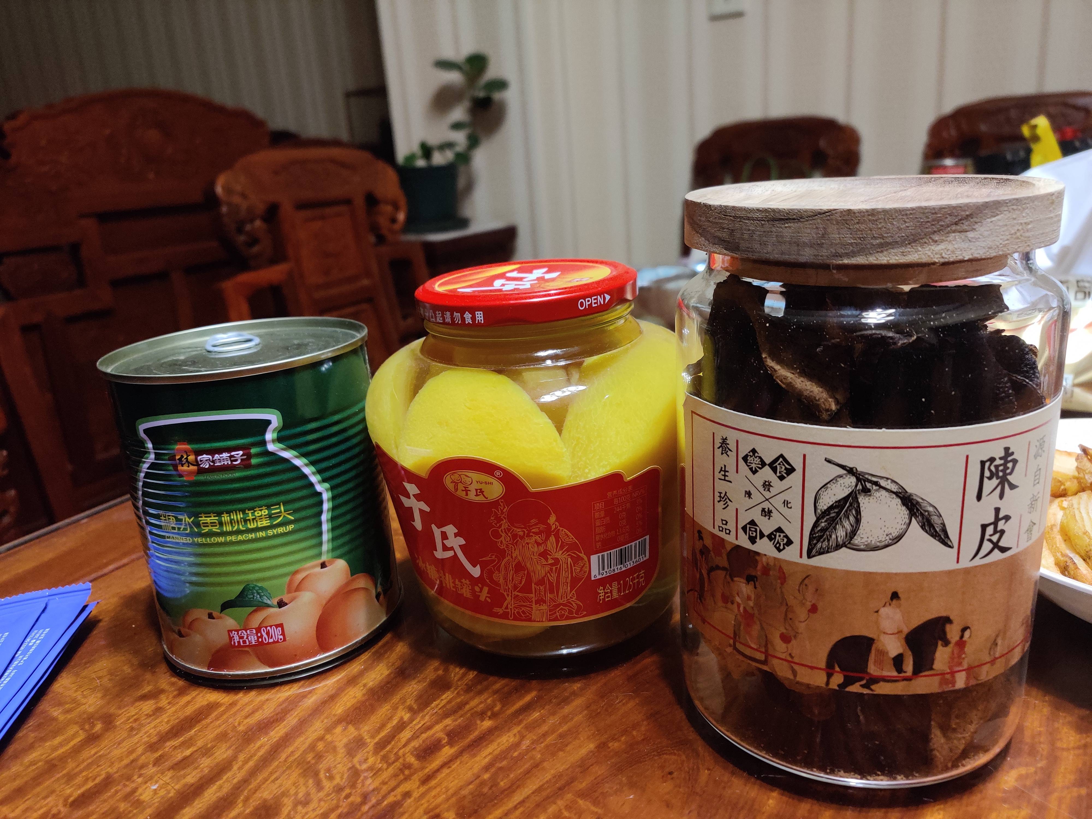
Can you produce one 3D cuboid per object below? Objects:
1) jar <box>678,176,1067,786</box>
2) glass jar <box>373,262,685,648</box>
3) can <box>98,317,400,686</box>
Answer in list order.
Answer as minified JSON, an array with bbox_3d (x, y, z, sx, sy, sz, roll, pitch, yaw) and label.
[{"bbox_3d":[0.098,0.017,0.273,0.111,0.169,0.111,-4,17,1],"label":"jar"},{"bbox_3d":[-0.003,0.013,0.356,0.137,0.139,0.137,-4,17,1],"label":"glass jar"},{"bbox_3d":[-0.119,0.031,0.358,0.102,0.121,0.102,-11,18,-19],"label":"can"}]

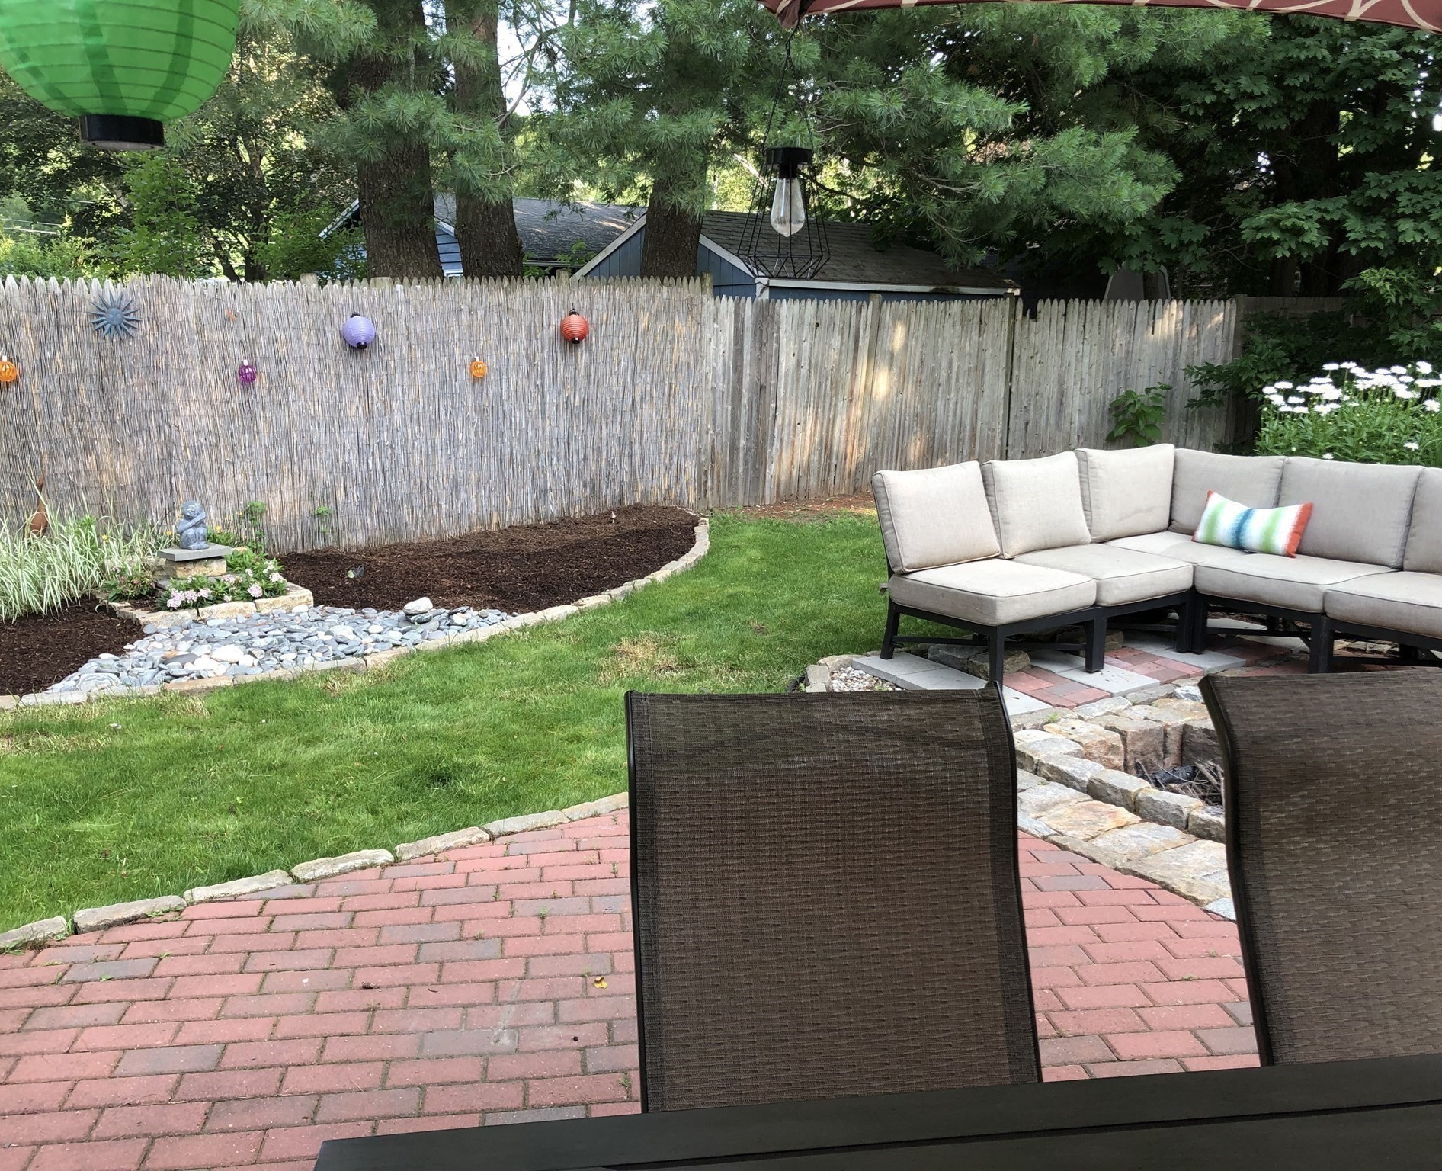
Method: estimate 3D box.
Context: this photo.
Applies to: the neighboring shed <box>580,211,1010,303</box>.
[{"bbox_3d":[1.075,-3.590,17.671,3.860,2.988,5.304,11,16,43],"label":"neighboring shed"}]

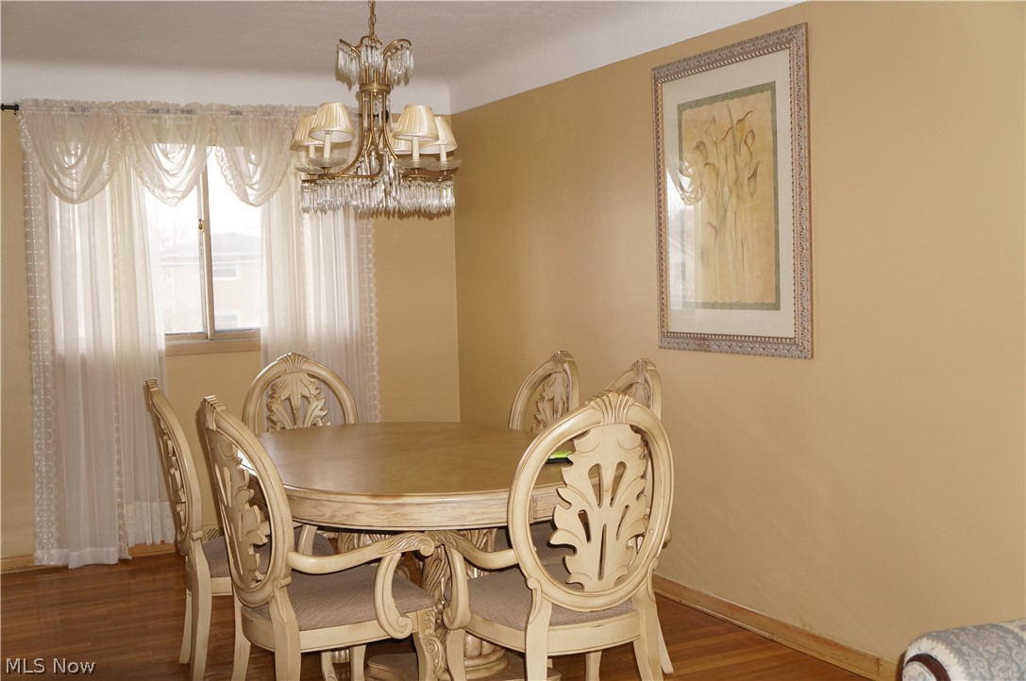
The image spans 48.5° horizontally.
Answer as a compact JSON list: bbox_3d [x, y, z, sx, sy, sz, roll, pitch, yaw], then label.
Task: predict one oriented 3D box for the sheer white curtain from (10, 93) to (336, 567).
[{"bbox_3d":[-1.623,-0.058,5.842,1.611,2.314,0.160,-3,4,-23],"label":"sheer white curtain"}]

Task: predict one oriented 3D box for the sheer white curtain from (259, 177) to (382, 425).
[{"bbox_3d":[-1.039,-0.082,6.105,0.629,2.252,0.120,-3,4,-23],"label":"sheer white curtain"}]

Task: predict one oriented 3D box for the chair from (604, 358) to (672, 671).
[{"bbox_3d":[0.252,0.615,4.043,0.600,1.067,0.540,-3,4,-23],"label":"chair"}]

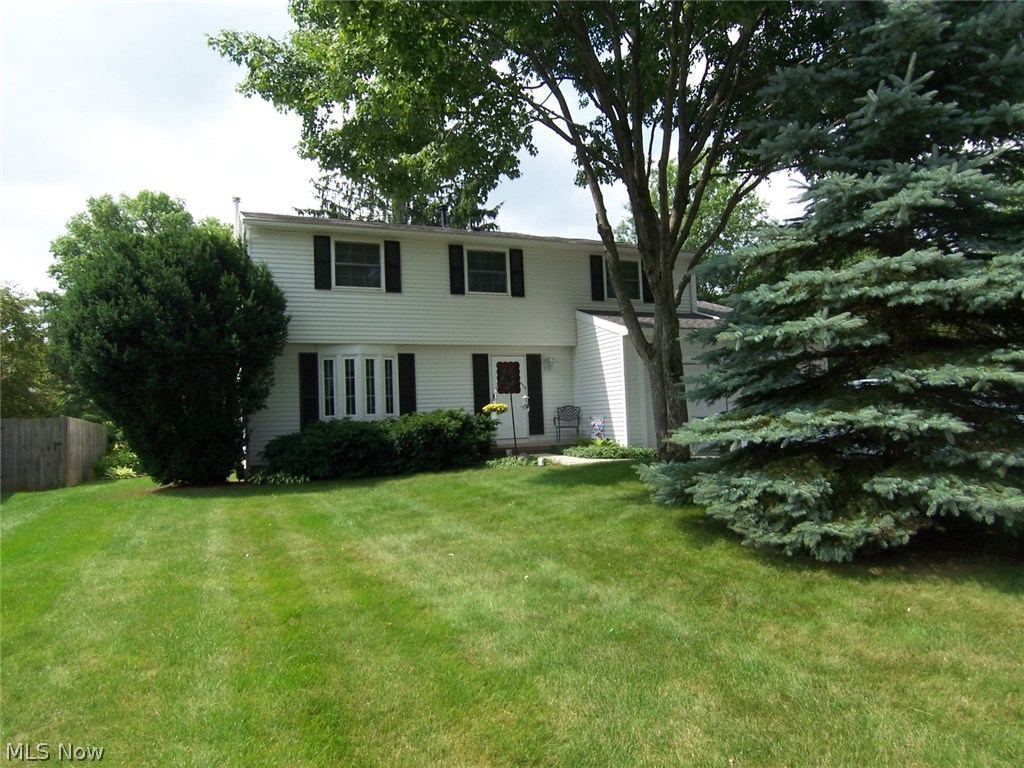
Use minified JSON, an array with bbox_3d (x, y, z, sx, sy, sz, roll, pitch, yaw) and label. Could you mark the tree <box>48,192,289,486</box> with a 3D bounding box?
[{"bbox_3d":[-6.420,-0.770,13.000,4.100,5.400,4.000,-1,-4,-23],"label":"tree"}]

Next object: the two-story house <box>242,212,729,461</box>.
[{"bbox_3d":[-0.504,-1.332,19.288,13.320,6.750,10.650,-1,-4,-23],"label":"two-story house"}]

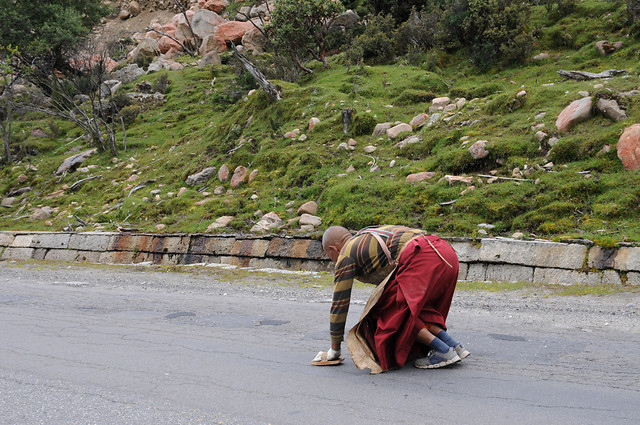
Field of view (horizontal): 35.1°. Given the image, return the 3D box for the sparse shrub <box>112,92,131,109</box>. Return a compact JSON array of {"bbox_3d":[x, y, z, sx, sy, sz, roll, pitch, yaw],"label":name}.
[{"bbox_3d":[-5.002,-2.822,25.500,0.450,0.400,0.420,0,1,0],"label":"sparse shrub"}]

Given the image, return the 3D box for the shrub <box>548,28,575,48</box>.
[{"bbox_3d":[5.727,-4.127,24.000,0.600,0.470,0.520,0,1,0],"label":"shrub"}]

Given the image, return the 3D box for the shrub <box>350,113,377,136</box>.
[{"bbox_3d":[0.817,-1.652,19.000,0.490,0.450,0.460,0,1,0],"label":"shrub"}]

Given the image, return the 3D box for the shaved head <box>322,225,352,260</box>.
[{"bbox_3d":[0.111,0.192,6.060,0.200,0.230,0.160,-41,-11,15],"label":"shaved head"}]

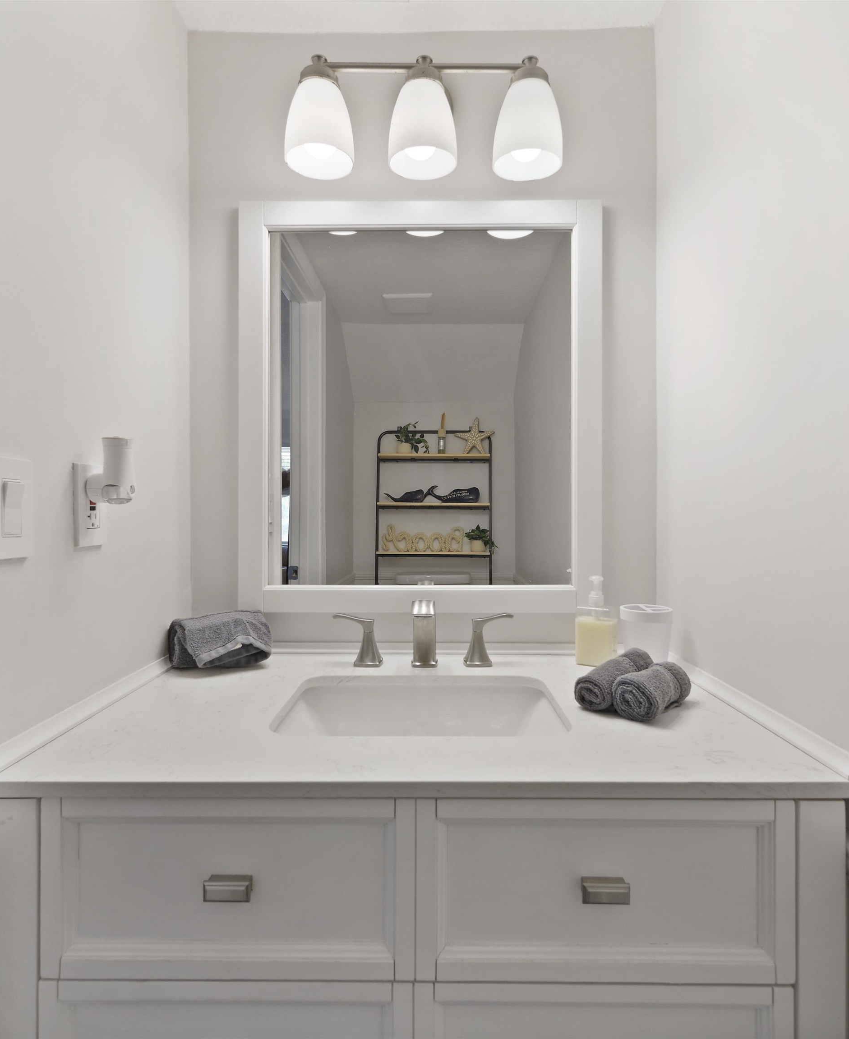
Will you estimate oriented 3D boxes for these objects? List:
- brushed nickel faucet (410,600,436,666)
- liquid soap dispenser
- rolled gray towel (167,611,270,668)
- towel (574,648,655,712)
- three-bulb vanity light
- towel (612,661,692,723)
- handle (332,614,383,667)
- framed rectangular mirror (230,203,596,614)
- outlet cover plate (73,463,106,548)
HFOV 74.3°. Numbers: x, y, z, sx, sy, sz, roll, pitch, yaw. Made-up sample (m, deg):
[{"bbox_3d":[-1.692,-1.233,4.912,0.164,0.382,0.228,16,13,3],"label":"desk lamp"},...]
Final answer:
[{"bbox_3d":[-0.001,0.211,1.034,0.050,0.132,0.155,0,0,0],"label":"brushed nickel faucet"},{"bbox_3d":[0.331,0.192,1.073,0.066,0.168,0.050,0,0,27],"label":"liquid soap dispenser"},{"bbox_3d":[-0.388,0.233,1.096,0.192,0.088,0.095,0,0,-12],"label":"rolled gray towel"},{"bbox_3d":[0.298,0.249,0.873,0.060,0.056,0.150,0,0,40],"label":"towel"},{"bbox_3d":[-0.004,-0.770,1.079,0.526,0.214,0.178,0,0,0],"label":"three-bulb vanity light"},{"bbox_3d":[0.332,0.248,0.814,0.067,0.060,0.128,0,0,44],"label":"towel"},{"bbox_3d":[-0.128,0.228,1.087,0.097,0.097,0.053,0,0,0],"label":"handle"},{"bbox_3d":[-0.008,-0.228,1.153,0.738,0.840,0.030,0,0,0],"label":"framed rectangular mirror"},{"bbox_3d":[-0.484,-0.019,0.811,0.009,0.116,0.070,0,0,0],"label":"outlet cover plate"}]

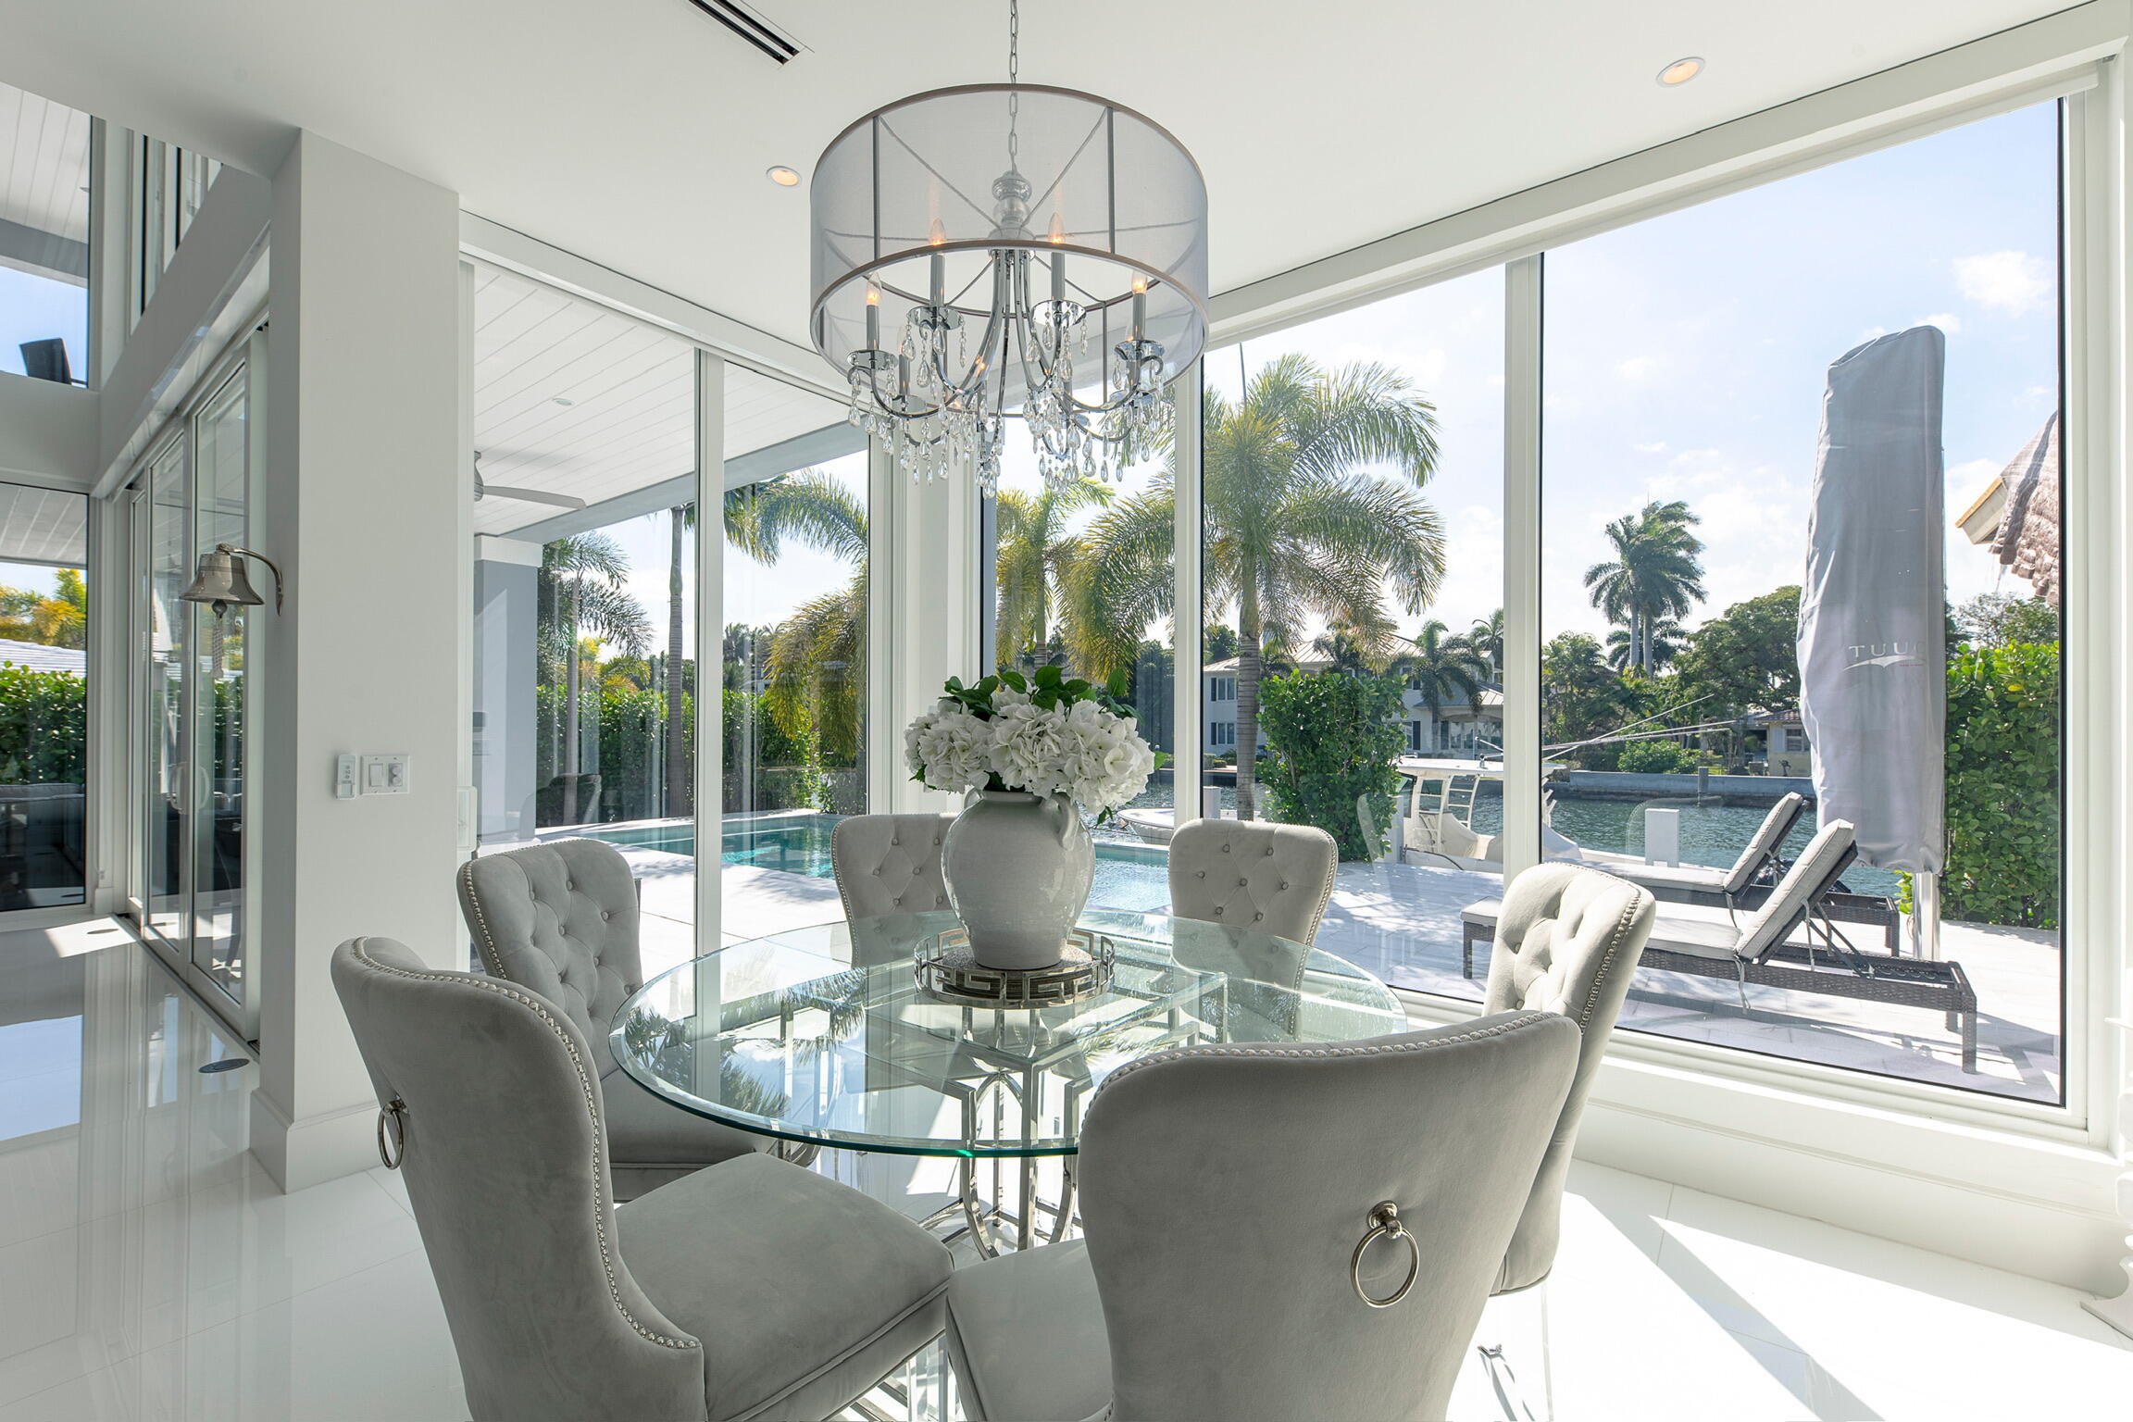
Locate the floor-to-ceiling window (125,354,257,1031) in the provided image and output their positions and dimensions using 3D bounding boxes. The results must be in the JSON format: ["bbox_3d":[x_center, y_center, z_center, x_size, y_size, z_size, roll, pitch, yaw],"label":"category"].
[{"bbox_3d":[-4.835,-0.077,4.894,3.800,2.930,0.120,-1,-1,38],"label":"floor-to-ceiling window"}]

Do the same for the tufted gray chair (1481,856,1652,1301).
[{"bbox_3d":[0.723,0.826,1.694,0.650,1.010,0.520,0,-1,-8],"label":"tufted gray chair"}]

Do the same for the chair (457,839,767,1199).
[{"bbox_3d":[-1.073,0.858,2.322,0.710,1.000,0.550,0,-1,13],"label":"chair"}]

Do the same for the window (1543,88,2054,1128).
[{"bbox_3d":[2.009,-0.278,2.569,1.197,2.530,0.090,-1,-1,39],"label":"window"}]

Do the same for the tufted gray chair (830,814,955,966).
[{"bbox_3d":[-0.439,0.854,2.682,0.550,1.010,0.700,0,-1,-12],"label":"tufted gray chair"}]

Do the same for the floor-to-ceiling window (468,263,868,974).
[{"bbox_3d":[-1.526,-0.118,3.743,0.080,2.850,1.800,-1,-1,38],"label":"floor-to-ceiling window"}]

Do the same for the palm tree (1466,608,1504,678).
[{"bbox_3d":[30.052,-2.589,62.000,4.300,9.710,4.300,0,-1,26],"label":"palm tree"}]

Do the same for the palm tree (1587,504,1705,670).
[{"bbox_3d":[33.786,-5.099,52.000,6.200,14.580,5.800,0,-1,33],"label":"palm tree"}]

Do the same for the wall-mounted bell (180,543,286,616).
[{"bbox_3d":[-2.447,-0.377,2.604,0.178,0.220,0.225,-1,-1,39],"label":"wall-mounted bell"}]

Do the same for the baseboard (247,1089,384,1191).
[{"bbox_3d":[-2.198,1.255,2.748,0.433,0.178,0.400,-1,-1,39],"label":"baseboard"}]

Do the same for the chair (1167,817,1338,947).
[{"bbox_3d":[0.381,0.840,2.414,0.530,1.010,0.650,-1,-1,35],"label":"chair"}]

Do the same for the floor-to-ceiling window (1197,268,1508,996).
[{"bbox_3d":[1.007,-0.254,3.290,1.180,2.500,0.080,-1,-1,38],"label":"floor-to-ceiling window"}]

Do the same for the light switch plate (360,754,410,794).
[{"bbox_3d":[-2.035,0.191,2.658,0.012,0.121,0.121,-1,-1,39],"label":"light switch plate"}]

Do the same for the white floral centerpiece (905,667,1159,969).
[{"bbox_3d":[-0.076,0.212,1.881,0.540,0.620,0.500,0,-1,0],"label":"white floral centerpiece"}]

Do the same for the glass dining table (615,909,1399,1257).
[{"bbox_3d":[-0.103,0.950,1.859,1.525,0.765,1.525,0,-1,0],"label":"glass dining table"}]

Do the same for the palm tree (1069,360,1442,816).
[{"bbox_3d":[2.166,-1.210,10.000,4.200,5.600,4.000,0,-1,0],"label":"palm tree"}]

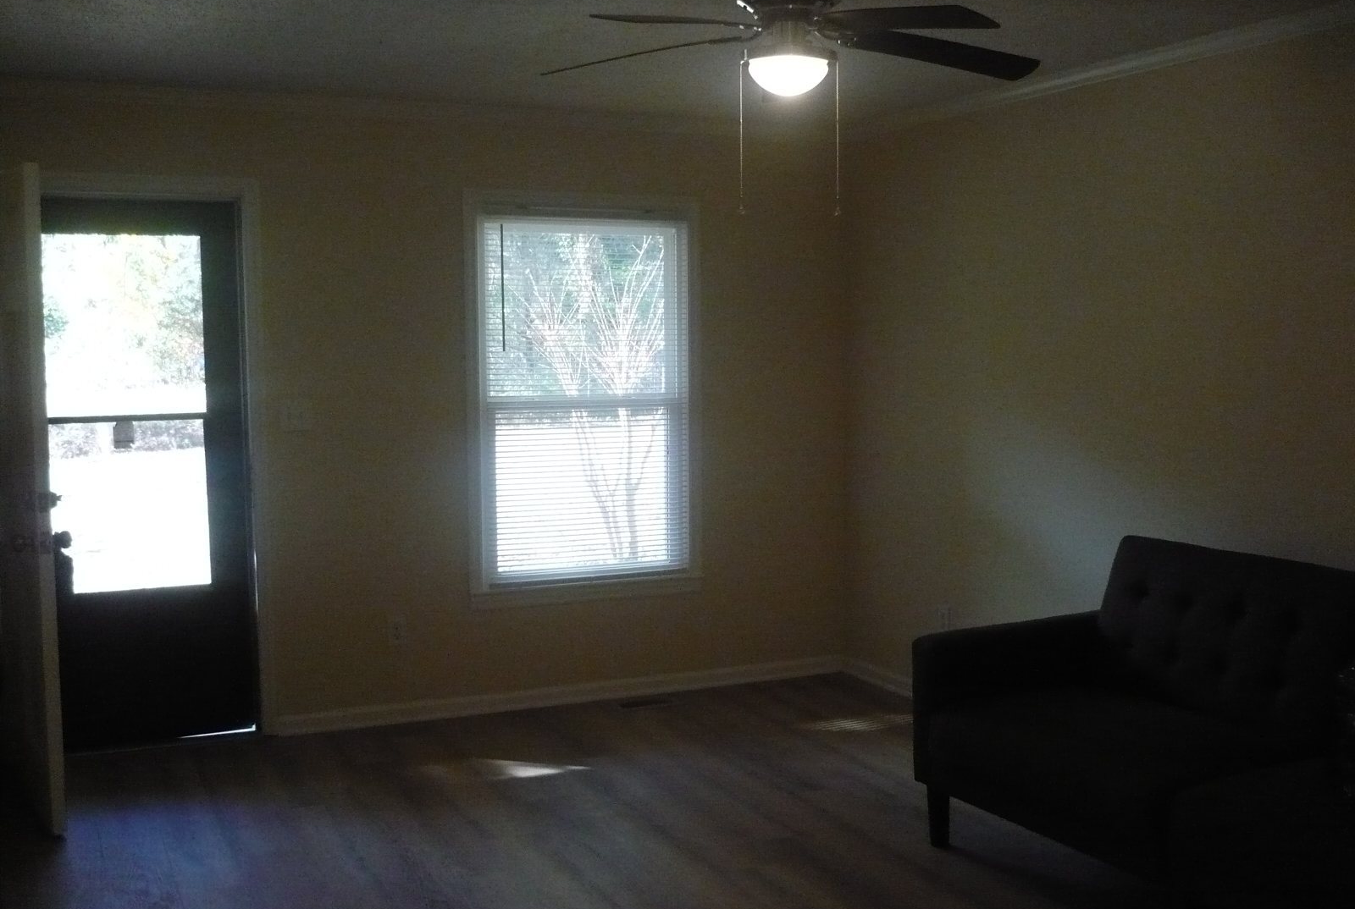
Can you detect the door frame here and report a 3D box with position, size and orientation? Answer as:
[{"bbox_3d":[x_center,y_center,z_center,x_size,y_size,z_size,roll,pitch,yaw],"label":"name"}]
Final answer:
[{"bbox_3d":[-2.034,0.049,5.014,1.023,2.112,0.130,-2,5,-23],"label":"door frame"}]

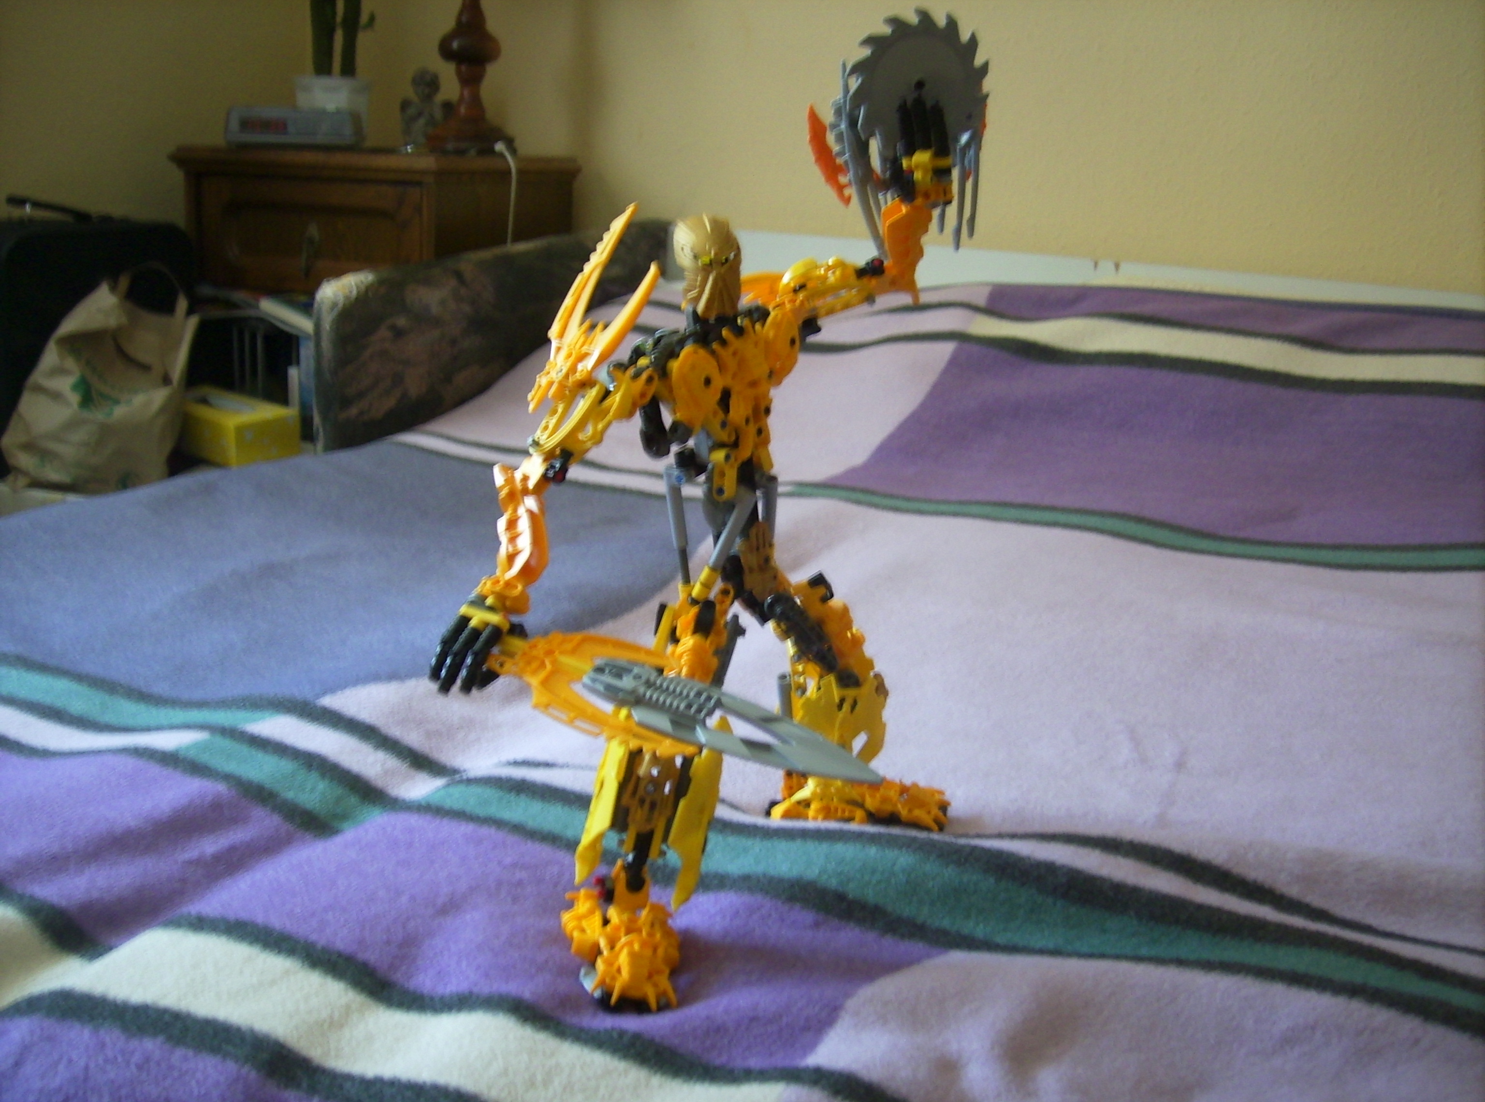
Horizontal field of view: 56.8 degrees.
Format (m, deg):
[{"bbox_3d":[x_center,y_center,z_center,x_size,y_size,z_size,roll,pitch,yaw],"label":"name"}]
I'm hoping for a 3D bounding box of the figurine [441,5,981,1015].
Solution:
[{"bbox_3d":[0.006,-0.026,0.597,0.273,0.413,0.218,-6,18,-24],"label":"figurine"}]

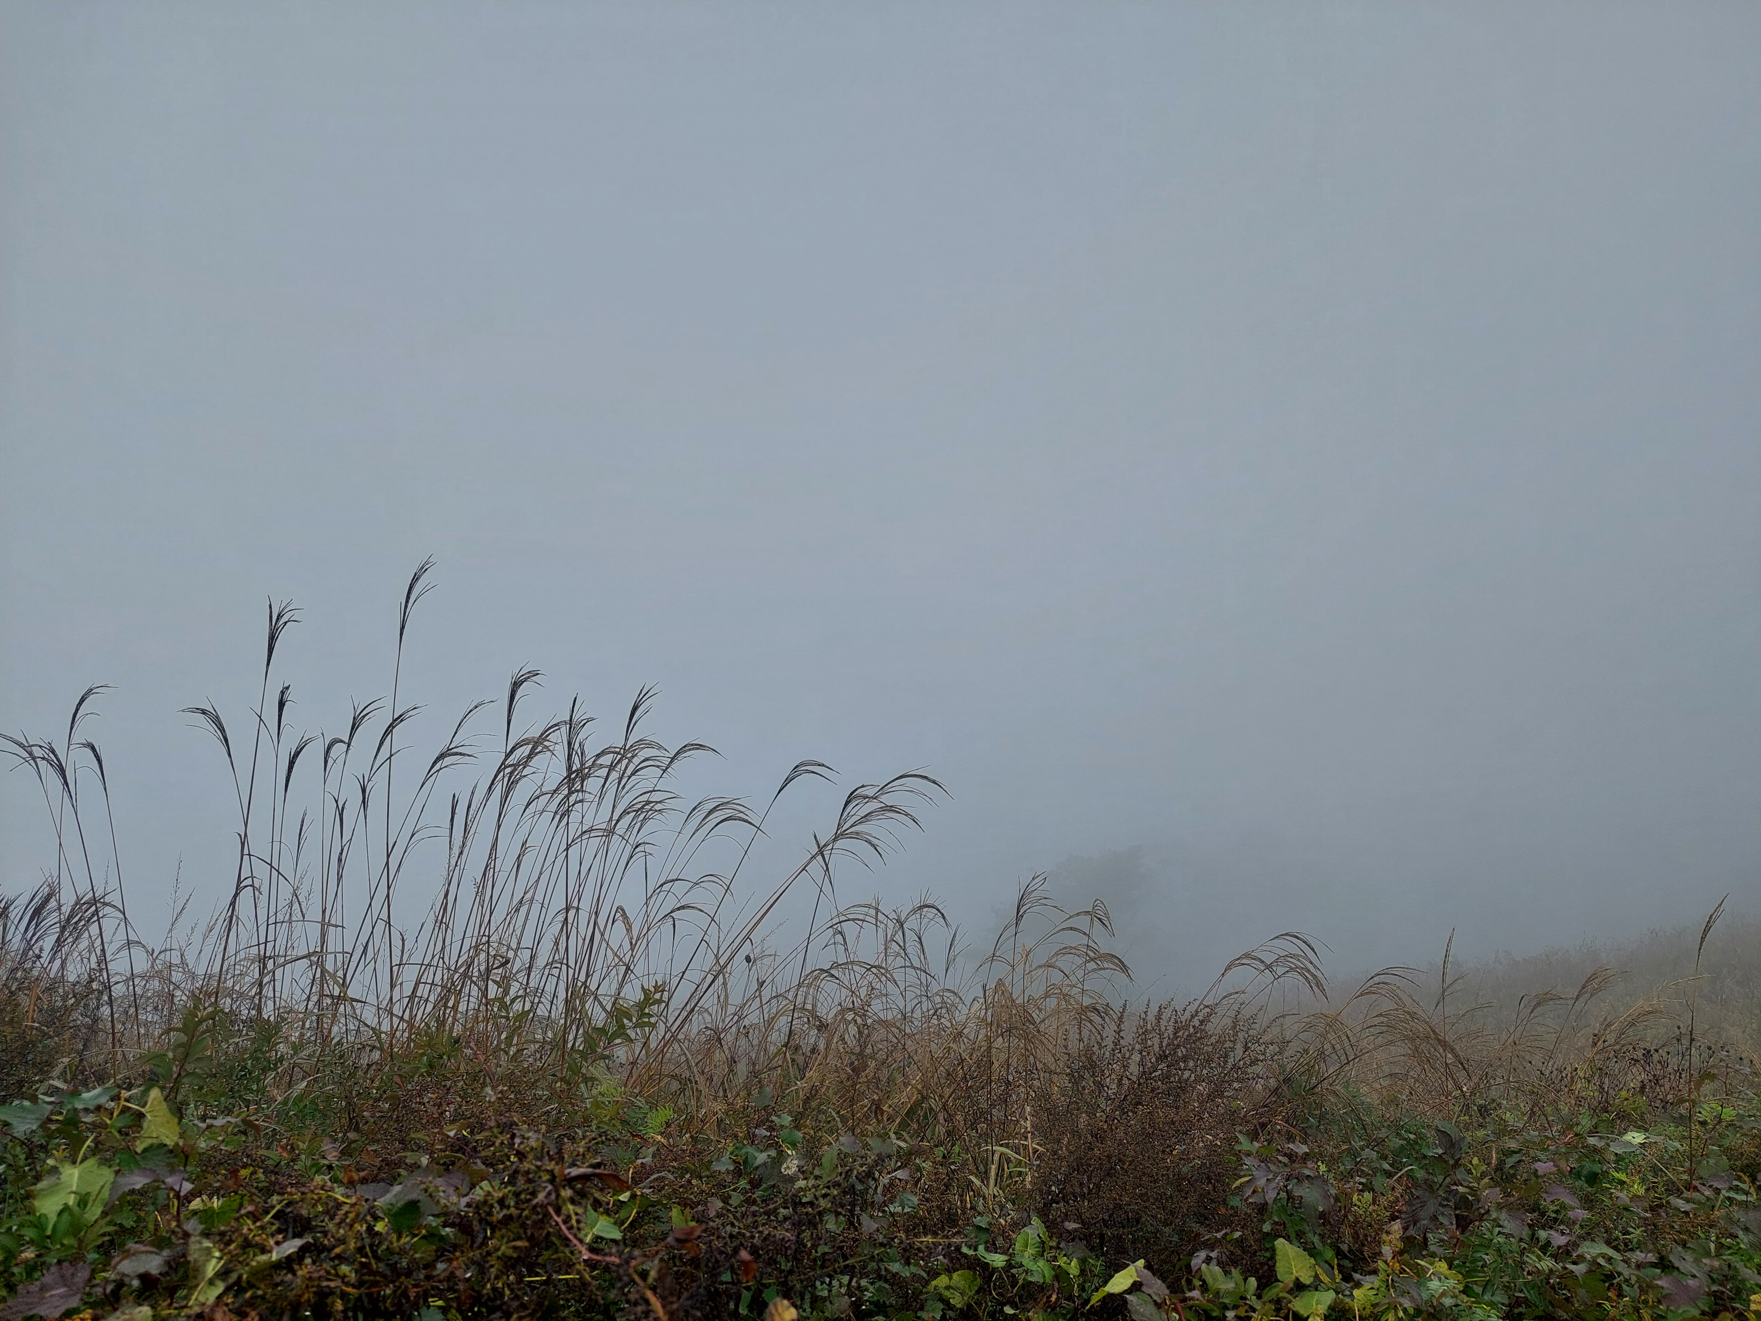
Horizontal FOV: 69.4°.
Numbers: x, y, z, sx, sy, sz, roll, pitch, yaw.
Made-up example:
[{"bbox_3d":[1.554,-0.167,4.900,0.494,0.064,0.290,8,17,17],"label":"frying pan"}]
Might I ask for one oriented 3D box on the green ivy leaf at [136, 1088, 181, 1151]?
[{"bbox_3d":[-1.136,0.721,2.000,0.072,0.098,0.040,3,-8,-18],"label":"green ivy leaf"}]

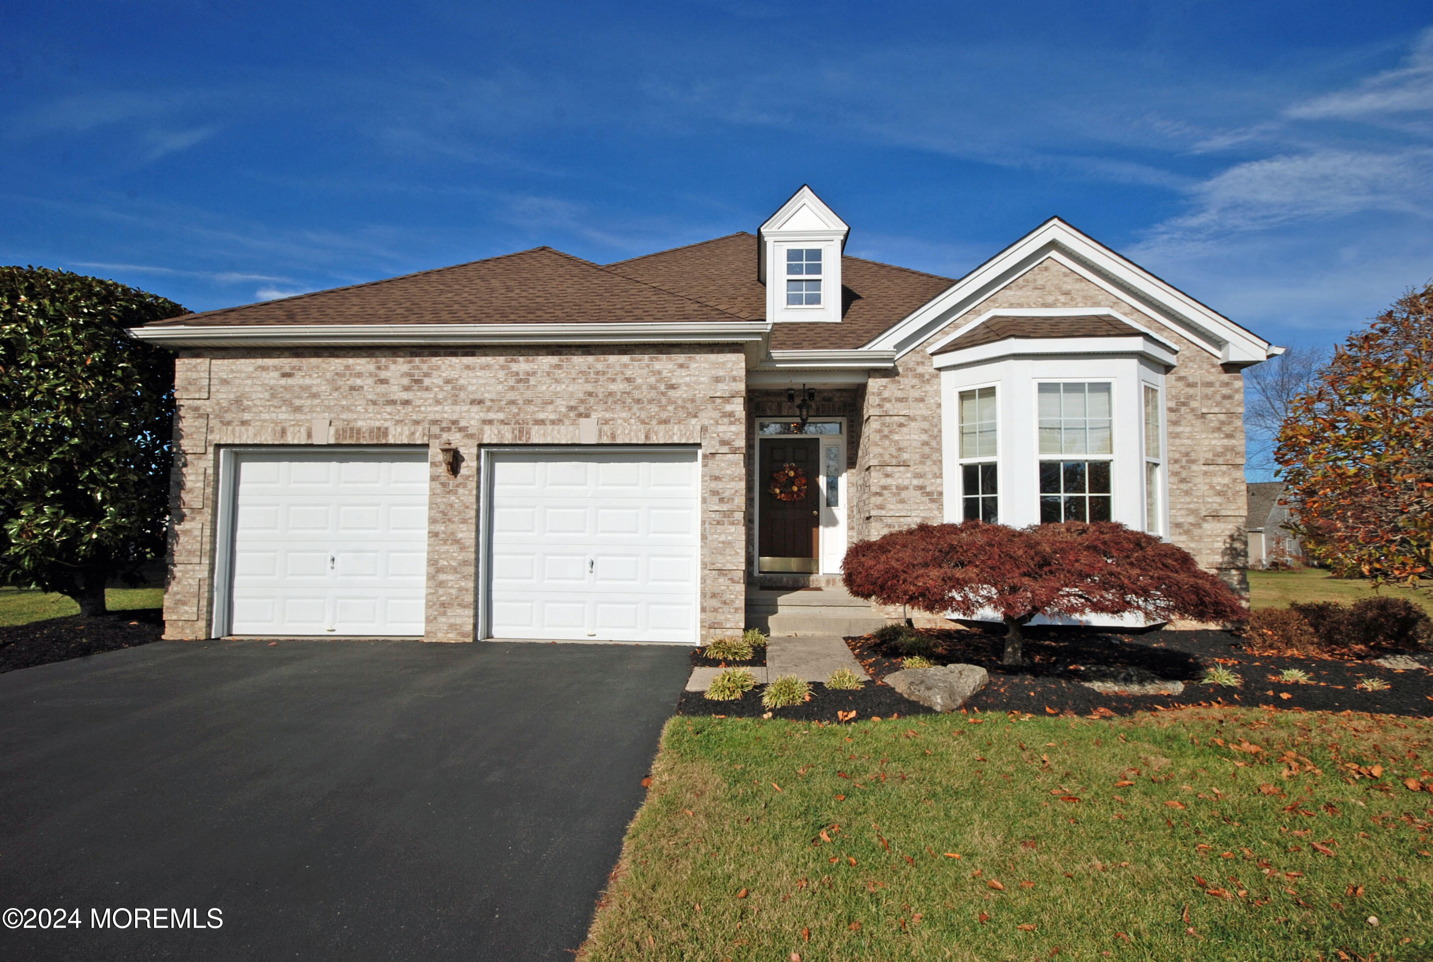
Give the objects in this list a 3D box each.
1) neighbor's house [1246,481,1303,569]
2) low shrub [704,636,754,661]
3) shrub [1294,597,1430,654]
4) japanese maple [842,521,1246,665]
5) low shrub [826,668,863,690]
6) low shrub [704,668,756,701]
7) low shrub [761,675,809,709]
[{"bbox_3d":[37.200,3.270,56.200,10.000,5.900,13.000,2,-4,-33],"label":"neighbor's house"},{"bbox_3d":[0.127,1.690,7.350,0.490,0.230,0.440,0,-3,3],"label":"low shrub"},{"bbox_3d":[7.130,1.560,7.950,1.250,0.570,0.900,0,-3,3],"label":"shrub"},{"bbox_3d":[3.100,1.090,6.980,3.650,1.400,3.000,0,-3,3],"label":"japanese maple"},{"bbox_3d":[1.092,1.665,6.120,0.330,0.160,0.300,0,-3,3],"label":"low shrub"},{"bbox_3d":[0.108,1.607,5.770,0.420,0.220,0.390,0,-3,3],"label":"low shrub"},{"bbox_3d":[0.531,1.590,5.490,0.380,0.225,0.350,0,-3,3],"label":"low shrub"}]

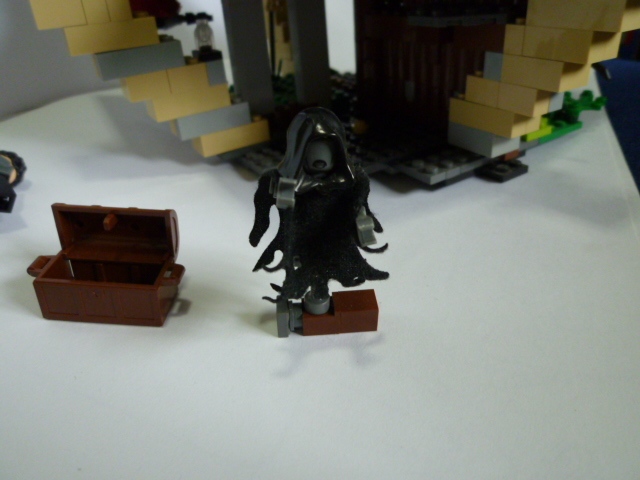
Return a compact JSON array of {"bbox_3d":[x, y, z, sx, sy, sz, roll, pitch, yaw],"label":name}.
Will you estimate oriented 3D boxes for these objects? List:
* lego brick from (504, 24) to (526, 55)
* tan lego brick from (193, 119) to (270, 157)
[{"bbox_3d":[0.071,-0.070,0.161,0.010,0.010,0.008,-20,33,-23],"label":"lego brick"},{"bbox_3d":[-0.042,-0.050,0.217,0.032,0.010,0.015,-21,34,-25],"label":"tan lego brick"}]

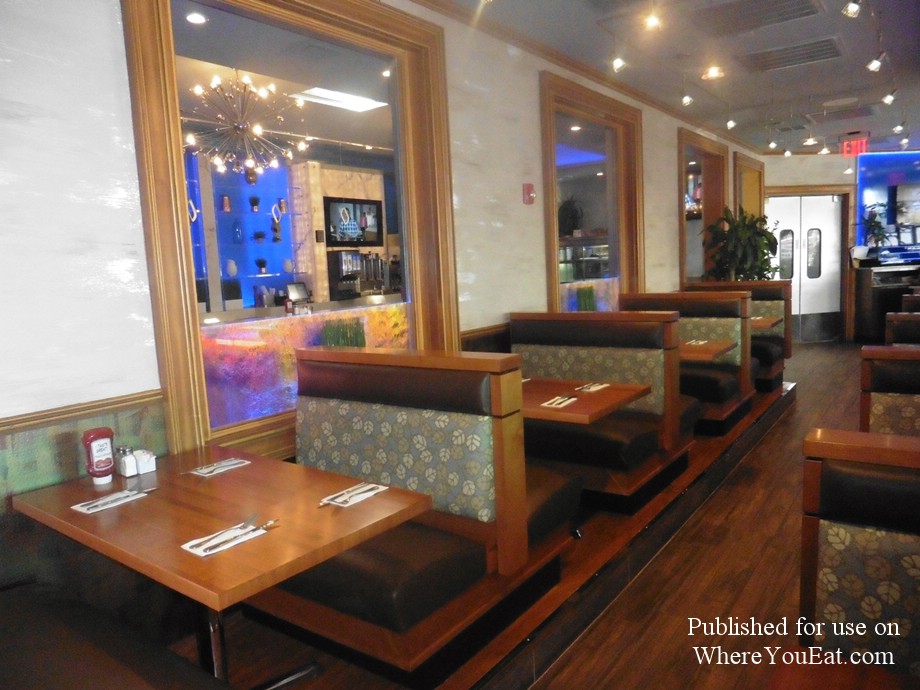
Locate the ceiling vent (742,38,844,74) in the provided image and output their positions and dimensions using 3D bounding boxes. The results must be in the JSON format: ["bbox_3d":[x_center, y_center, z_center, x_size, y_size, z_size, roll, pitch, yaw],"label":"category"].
[{"bbox_3d":[2.728,-2.367,5.194,0.610,0.040,0.610,2,9,37],"label":"ceiling vent"}]

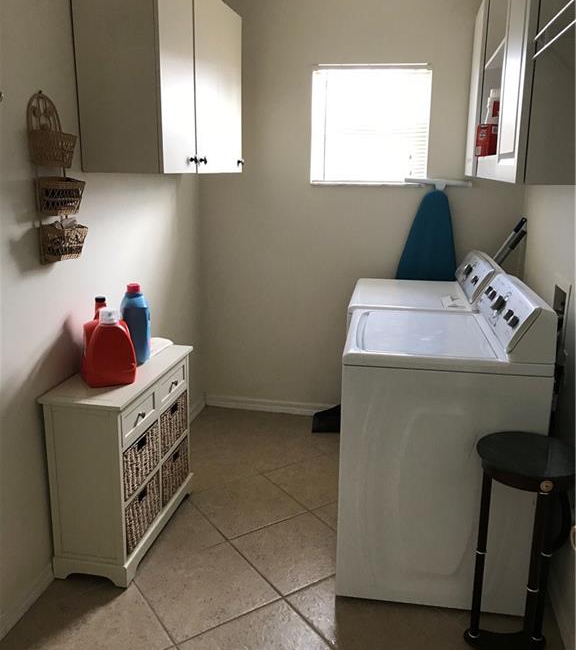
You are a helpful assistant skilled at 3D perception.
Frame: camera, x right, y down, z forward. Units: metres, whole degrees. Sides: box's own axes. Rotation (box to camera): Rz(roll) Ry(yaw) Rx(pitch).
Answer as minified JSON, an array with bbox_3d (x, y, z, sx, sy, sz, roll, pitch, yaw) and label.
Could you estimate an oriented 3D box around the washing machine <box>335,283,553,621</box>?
[{"bbox_3d":[0.558,0.380,2.364,0.648,1.082,0.684,3,14,10],"label":"washing machine"}]

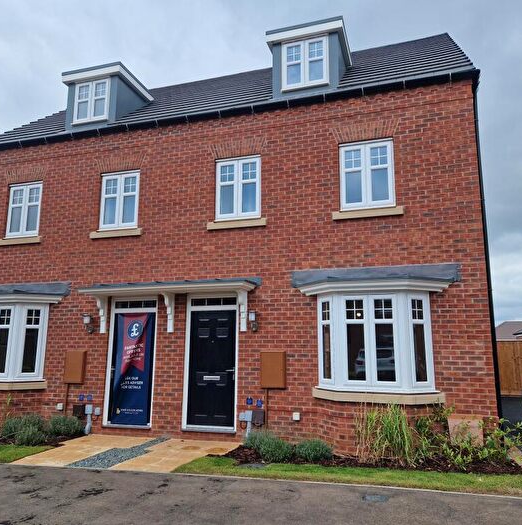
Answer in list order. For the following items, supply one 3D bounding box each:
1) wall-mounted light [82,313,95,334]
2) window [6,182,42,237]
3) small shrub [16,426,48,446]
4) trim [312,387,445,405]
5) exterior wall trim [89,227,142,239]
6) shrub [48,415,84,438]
[{"bbox_3d":[-3.240,1.137,8.719,0.180,0.400,0.230,-3,-10,17],"label":"wall-mounted light"},{"bbox_3d":[-5.043,-1.108,9.939,0.912,1.198,0.090,-3,-10,17],"label":"window"},{"bbox_3d":[-3.728,2.818,7.565,0.480,0.290,0.480,-3,-10,17],"label":"small shrub"},{"bbox_3d":[1.761,2.048,7.097,1.988,0.153,0.410,-3,-10,17],"label":"trim"},{"bbox_3d":[-2.826,-0.552,9.174,1.181,0.130,0.120,-3,-10,17],"label":"exterior wall trim"},{"bbox_3d":[-3.442,2.890,8.228,0.570,0.360,0.550,-3,-10,17],"label":"shrub"}]

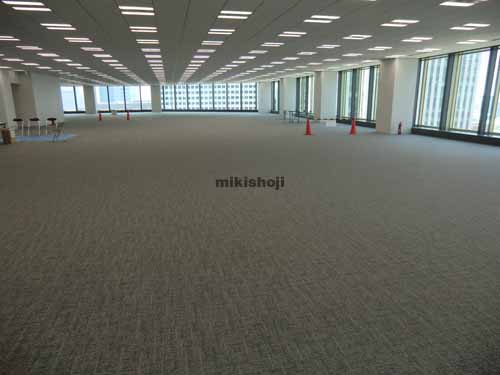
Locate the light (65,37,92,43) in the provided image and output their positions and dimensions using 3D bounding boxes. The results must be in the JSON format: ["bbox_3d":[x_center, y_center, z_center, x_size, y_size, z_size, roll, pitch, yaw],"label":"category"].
[{"bbox_3d":[-4.603,-3.976,9.318,0.610,0.070,0.570,-3,15,-12],"label":"light"}]

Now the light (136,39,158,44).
[{"bbox_3d":[-2.842,-4.083,9.701,0.610,0.070,0.570,-3,15,-12],"label":"light"}]

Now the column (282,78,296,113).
[{"bbox_3d":[3.120,-7.418,28.690,1.061,3.026,1.061,-3,15,-12],"label":"column"}]

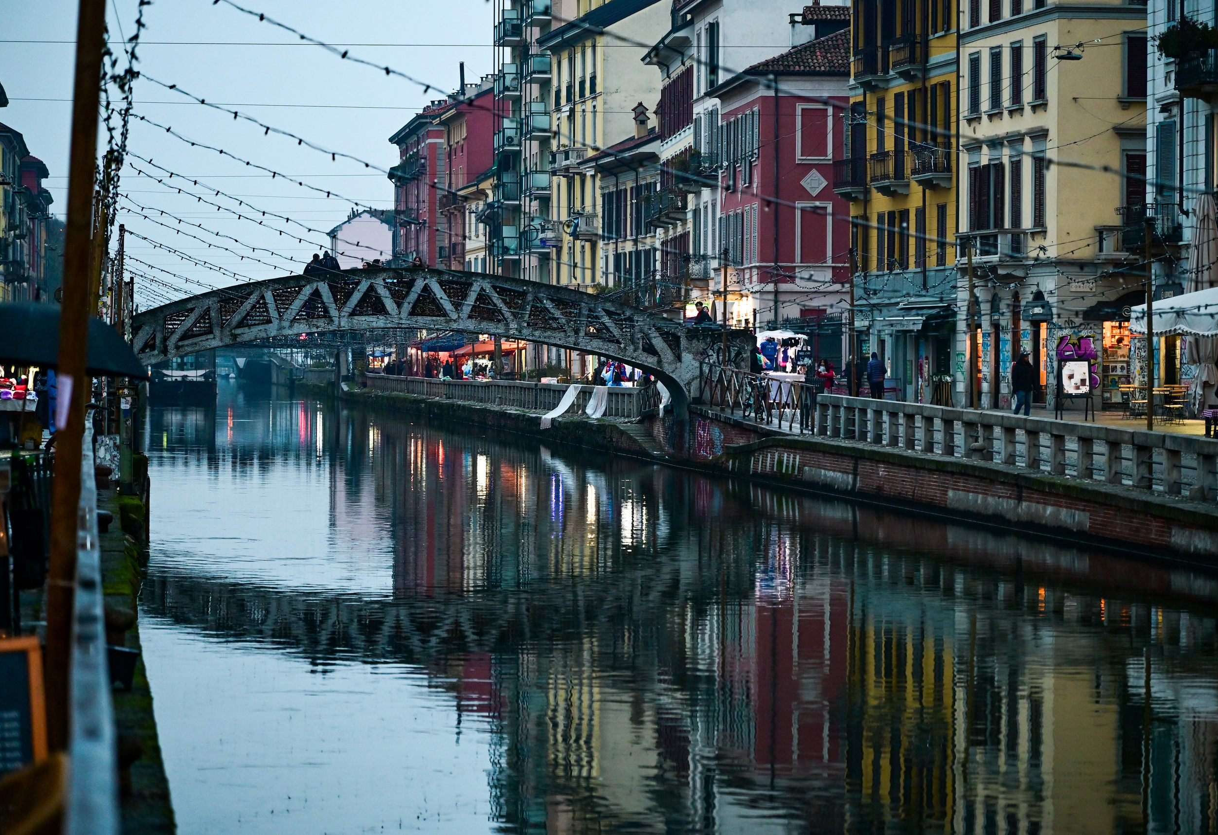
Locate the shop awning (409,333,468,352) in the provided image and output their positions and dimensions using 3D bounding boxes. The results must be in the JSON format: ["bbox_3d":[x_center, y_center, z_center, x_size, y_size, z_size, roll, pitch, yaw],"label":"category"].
[{"bbox_3d":[-10.493,-4.631,257.653,3.100,1.250,5.000,0,1,-7],"label":"shop awning"}]

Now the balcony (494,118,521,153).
[{"bbox_3d":[-5.601,-15.665,233.428,0.950,1.650,4.800,0,1,-7],"label":"balcony"}]

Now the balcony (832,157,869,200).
[{"bbox_3d":[8.177,-7.971,140.139,0.720,1.360,2.200,0,1,-11],"label":"balcony"}]

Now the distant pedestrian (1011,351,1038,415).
[{"bbox_3d":[10.989,-0.830,110.700,0.580,1.750,0.420,0,1,-19],"label":"distant pedestrian"}]

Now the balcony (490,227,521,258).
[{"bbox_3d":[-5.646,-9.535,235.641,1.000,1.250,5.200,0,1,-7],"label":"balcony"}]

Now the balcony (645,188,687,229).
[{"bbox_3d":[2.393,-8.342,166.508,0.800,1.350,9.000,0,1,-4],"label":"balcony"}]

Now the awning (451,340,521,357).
[{"bbox_3d":[-6.426,-3.666,222.000,3.600,0.950,4.200,0,1,-7],"label":"awning"}]

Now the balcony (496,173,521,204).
[{"bbox_3d":[-5.601,-12.646,233.428,0.950,1.650,4.800,0,1,-7],"label":"balcony"}]

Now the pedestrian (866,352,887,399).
[{"bbox_3d":[8.590,-1.240,134.000,0.580,1.720,0.380,0,1,3],"label":"pedestrian"}]

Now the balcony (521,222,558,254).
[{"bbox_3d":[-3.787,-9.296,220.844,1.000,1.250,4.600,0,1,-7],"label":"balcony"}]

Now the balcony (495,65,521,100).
[{"bbox_3d":[-5.601,-18.667,233.428,0.950,1.650,4.800,0,1,-7],"label":"balcony"}]

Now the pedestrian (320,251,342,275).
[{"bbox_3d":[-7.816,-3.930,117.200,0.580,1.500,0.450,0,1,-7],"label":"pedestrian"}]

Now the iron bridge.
[{"bbox_3d":[-5.419,-2.205,118.928,18.779,4.115,3.600,0,1,-7],"label":"iron bridge"}]

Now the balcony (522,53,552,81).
[{"bbox_3d":[-3.756,-18.171,218.431,0.950,1.170,4.800,0,1,-7],"label":"balcony"}]

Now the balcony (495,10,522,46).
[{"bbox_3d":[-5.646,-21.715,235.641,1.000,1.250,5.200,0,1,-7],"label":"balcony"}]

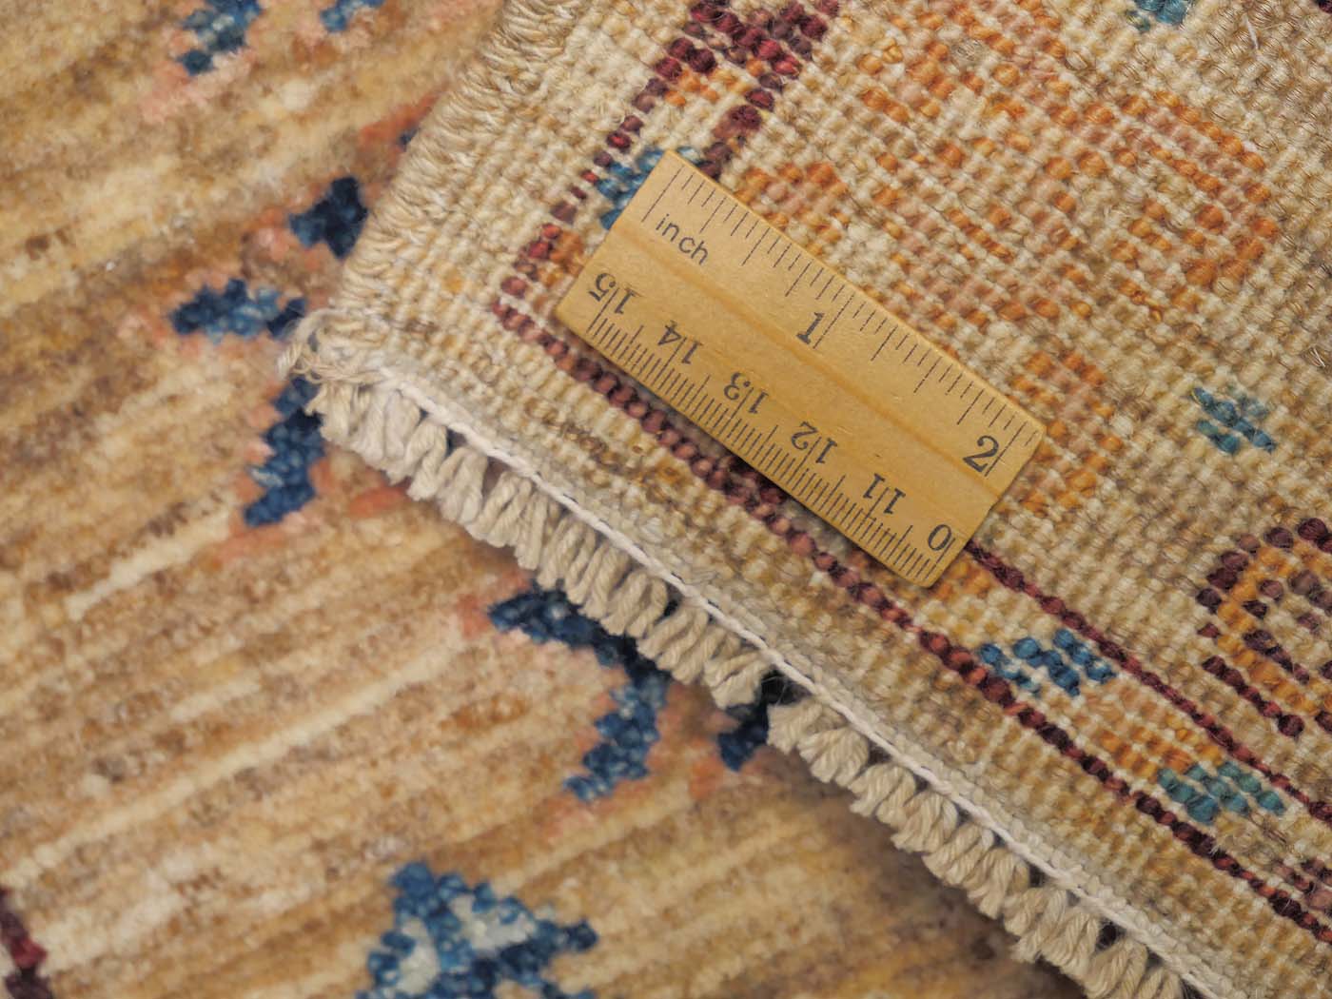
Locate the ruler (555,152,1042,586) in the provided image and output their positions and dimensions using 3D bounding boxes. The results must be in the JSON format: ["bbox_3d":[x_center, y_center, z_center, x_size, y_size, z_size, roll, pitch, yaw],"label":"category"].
[{"bbox_3d":[0.016,-0.015,0.551,0.056,0.003,0.024,36,98,2],"label":"ruler"}]

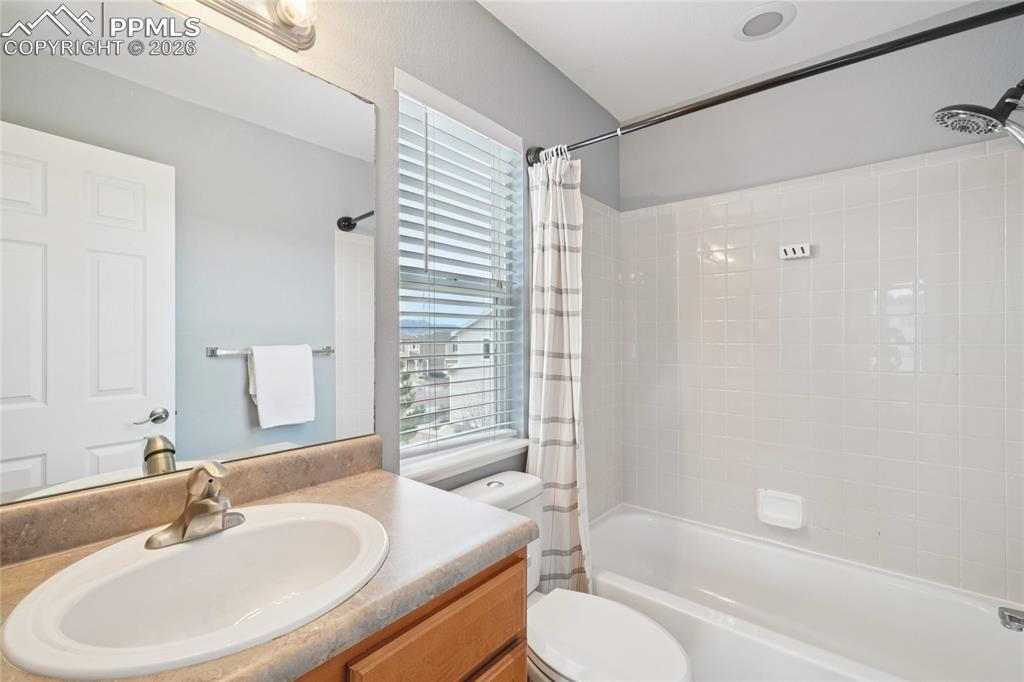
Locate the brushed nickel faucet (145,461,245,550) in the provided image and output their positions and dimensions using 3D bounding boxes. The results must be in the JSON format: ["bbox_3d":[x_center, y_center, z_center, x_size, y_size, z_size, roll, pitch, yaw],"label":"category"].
[{"bbox_3d":[-0.540,0.281,0.751,0.140,0.140,0.150,1,1,40],"label":"brushed nickel faucet"}]

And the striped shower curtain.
[{"bbox_3d":[0.182,0.184,1.652,0.240,1.820,0.150,1,1,40],"label":"striped shower curtain"}]

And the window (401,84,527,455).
[{"bbox_3d":[-0.175,-0.189,1.500,0.095,1.115,0.585,1,1,40],"label":"window"}]

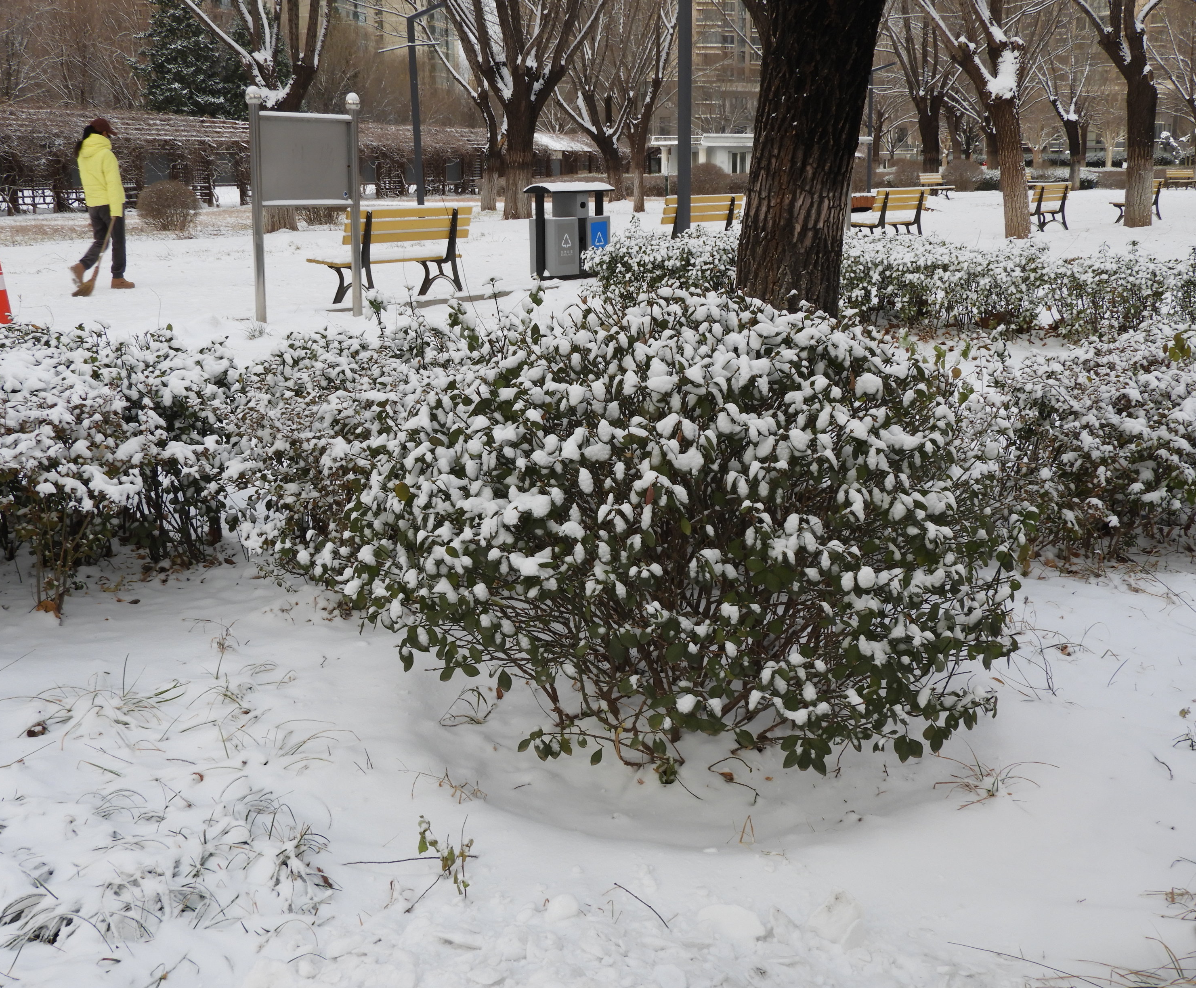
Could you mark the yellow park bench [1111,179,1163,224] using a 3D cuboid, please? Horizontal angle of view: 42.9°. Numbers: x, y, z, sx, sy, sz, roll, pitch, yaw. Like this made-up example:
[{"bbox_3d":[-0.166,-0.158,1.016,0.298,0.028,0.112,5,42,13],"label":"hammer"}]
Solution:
[{"bbox_3d":[11.135,-6.034,31.360,0.654,0.828,1.521,9,16,39],"label":"yellow park bench"}]

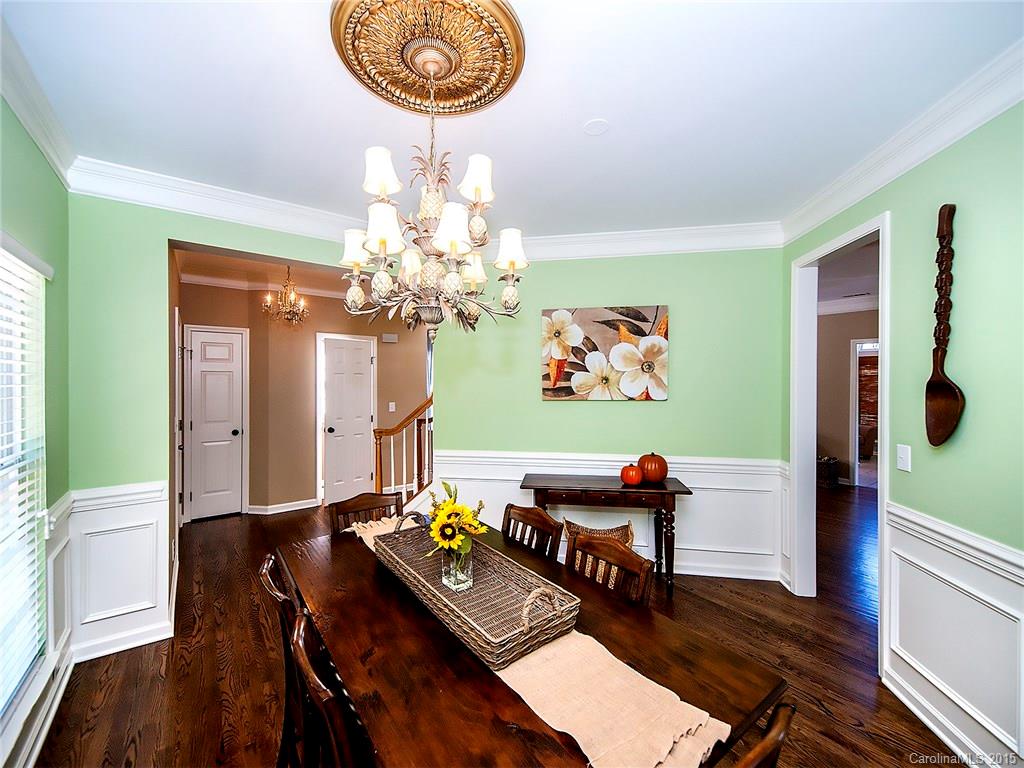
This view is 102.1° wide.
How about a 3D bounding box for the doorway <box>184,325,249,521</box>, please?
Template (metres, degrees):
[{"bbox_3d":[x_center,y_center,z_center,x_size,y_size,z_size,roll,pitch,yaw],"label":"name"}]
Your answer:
[{"bbox_3d":[-3.221,0.430,4.541,0.570,2.090,0.060,0,0,-36],"label":"doorway"}]

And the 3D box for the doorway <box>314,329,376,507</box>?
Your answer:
[{"bbox_3d":[-2.082,0.427,5.282,0.730,2.090,0.060,0,0,-36],"label":"doorway"}]

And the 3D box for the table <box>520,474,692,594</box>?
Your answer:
[{"bbox_3d":[0.675,1.112,3.095,1.170,0.755,0.400,0,0,9],"label":"table"}]

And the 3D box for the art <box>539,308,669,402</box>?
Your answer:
[{"bbox_3d":[0.745,-0.239,3.361,0.999,0.753,0.037,0,0,8],"label":"art"}]

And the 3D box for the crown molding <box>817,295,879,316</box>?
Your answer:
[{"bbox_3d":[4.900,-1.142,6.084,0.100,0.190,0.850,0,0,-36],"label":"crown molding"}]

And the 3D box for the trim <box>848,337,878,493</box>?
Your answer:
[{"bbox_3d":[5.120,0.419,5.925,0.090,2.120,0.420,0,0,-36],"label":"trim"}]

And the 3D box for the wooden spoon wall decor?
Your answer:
[{"bbox_3d":[1.792,-0.236,1.716,0.055,1.000,0.165,0,0,9],"label":"wooden spoon wall decor"}]

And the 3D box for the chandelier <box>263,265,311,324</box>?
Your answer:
[{"bbox_3d":[-2.195,-0.866,4.030,0.430,0.560,0.430,0,0,-36],"label":"chandelier"}]

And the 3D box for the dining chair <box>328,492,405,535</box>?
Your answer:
[{"bbox_3d":[-0.674,1.064,2.124,0.430,0.900,0.500,0,0,-37],"label":"dining chair"}]

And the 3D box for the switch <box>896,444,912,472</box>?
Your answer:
[{"bbox_3d":[1.852,0.352,1.960,0.012,0.118,0.077,0,0,9],"label":"switch"}]

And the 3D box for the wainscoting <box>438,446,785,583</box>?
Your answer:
[{"bbox_3d":[0.677,1.029,3.314,2.710,0.915,0.060,0,0,9],"label":"wainscoting"}]

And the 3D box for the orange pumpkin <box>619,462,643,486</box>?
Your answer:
[{"bbox_3d":[0.885,0.669,3.050,0.165,0.155,0.165,0,0,9],"label":"orange pumpkin"}]

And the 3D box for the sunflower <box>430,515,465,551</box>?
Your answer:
[{"bbox_3d":[-0.231,0.532,1.485,0.122,0.125,0.055,0,-16,-6],"label":"sunflower"}]

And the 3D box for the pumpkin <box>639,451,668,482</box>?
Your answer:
[{"bbox_3d":[1.082,0.636,3.165,0.217,0.222,0.217,0,0,8],"label":"pumpkin"}]

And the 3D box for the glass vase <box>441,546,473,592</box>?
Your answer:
[{"bbox_3d":[-0.204,0.688,1.548,0.082,0.125,0.082,0,0,-37],"label":"glass vase"}]

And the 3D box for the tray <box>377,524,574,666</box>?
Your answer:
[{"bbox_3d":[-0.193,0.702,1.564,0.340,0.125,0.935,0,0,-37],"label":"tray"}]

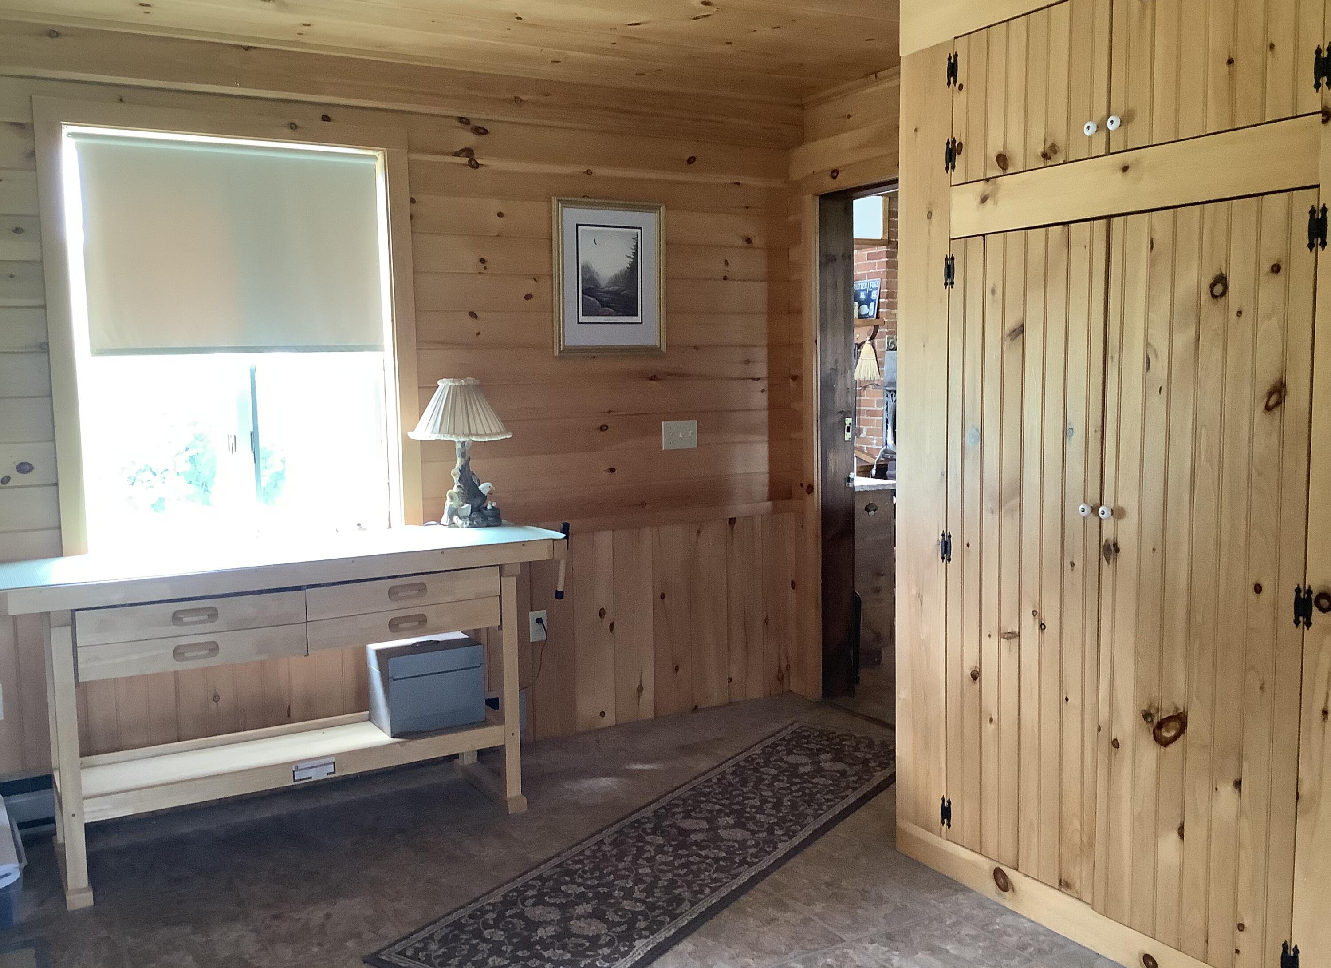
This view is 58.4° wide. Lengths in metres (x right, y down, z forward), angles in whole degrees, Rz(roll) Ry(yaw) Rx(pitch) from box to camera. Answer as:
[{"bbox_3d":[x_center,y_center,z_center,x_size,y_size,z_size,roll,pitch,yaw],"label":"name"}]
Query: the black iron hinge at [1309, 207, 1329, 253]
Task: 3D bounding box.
[{"bbox_3d":[1.242,-0.486,2.269,0.010,0.087,0.037,-4,6,-30],"label":"black iron hinge"}]

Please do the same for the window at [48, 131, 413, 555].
[{"bbox_3d":[-1.409,-0.463,3.979,1.015,1.344,0.120,-4,6,-30],"label":"window"}]

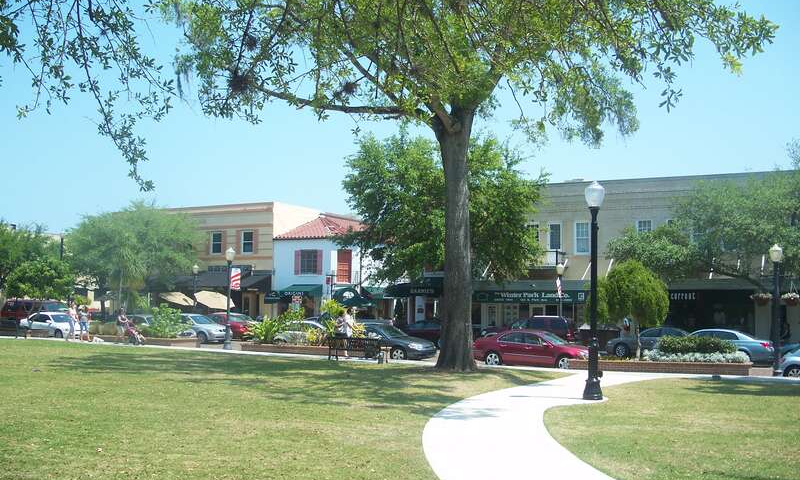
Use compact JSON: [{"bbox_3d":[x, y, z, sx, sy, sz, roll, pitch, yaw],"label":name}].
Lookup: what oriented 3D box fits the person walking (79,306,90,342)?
[{"bbox_3d":[-14.496,3.851,39.235,0.400,1.640,0.500,-1,-5,31],"label":"person walking"}]

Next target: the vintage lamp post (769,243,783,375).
[{"bbox_3d":[10.885,2.008,24.746,0.420,3.820,0.420,-1,-5,27],"label":"vintage lamp post"}]

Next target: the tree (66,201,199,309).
[{"bbox_3d":[-15.536,1.652,49.198,7.600,7.900,7.400,-2,-5,33],"label":"tree"}]

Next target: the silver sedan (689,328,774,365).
[{"bbox_3d":[12.848,4.412,35.143,4.800,1.460,1.820,-1,-5,31],"label":"silver sedan"}]

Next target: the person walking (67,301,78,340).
[{"bbox_3d":[-14.215,3.545,37.263,0.450,1.660,0.500,-2,-5,28],"label":"person walking"}]

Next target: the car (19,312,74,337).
[{"bbox_3d":[-19.063,4.739,47.759,4.600,1.410,1.780,-2,-5,34],"label":"car"}]

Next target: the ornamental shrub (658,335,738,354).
[{"bbox_3d":[8.663,3.072,24.900,2.300,0.720,1.000,-1,-5,26],"label":"ornamental shrub"}]

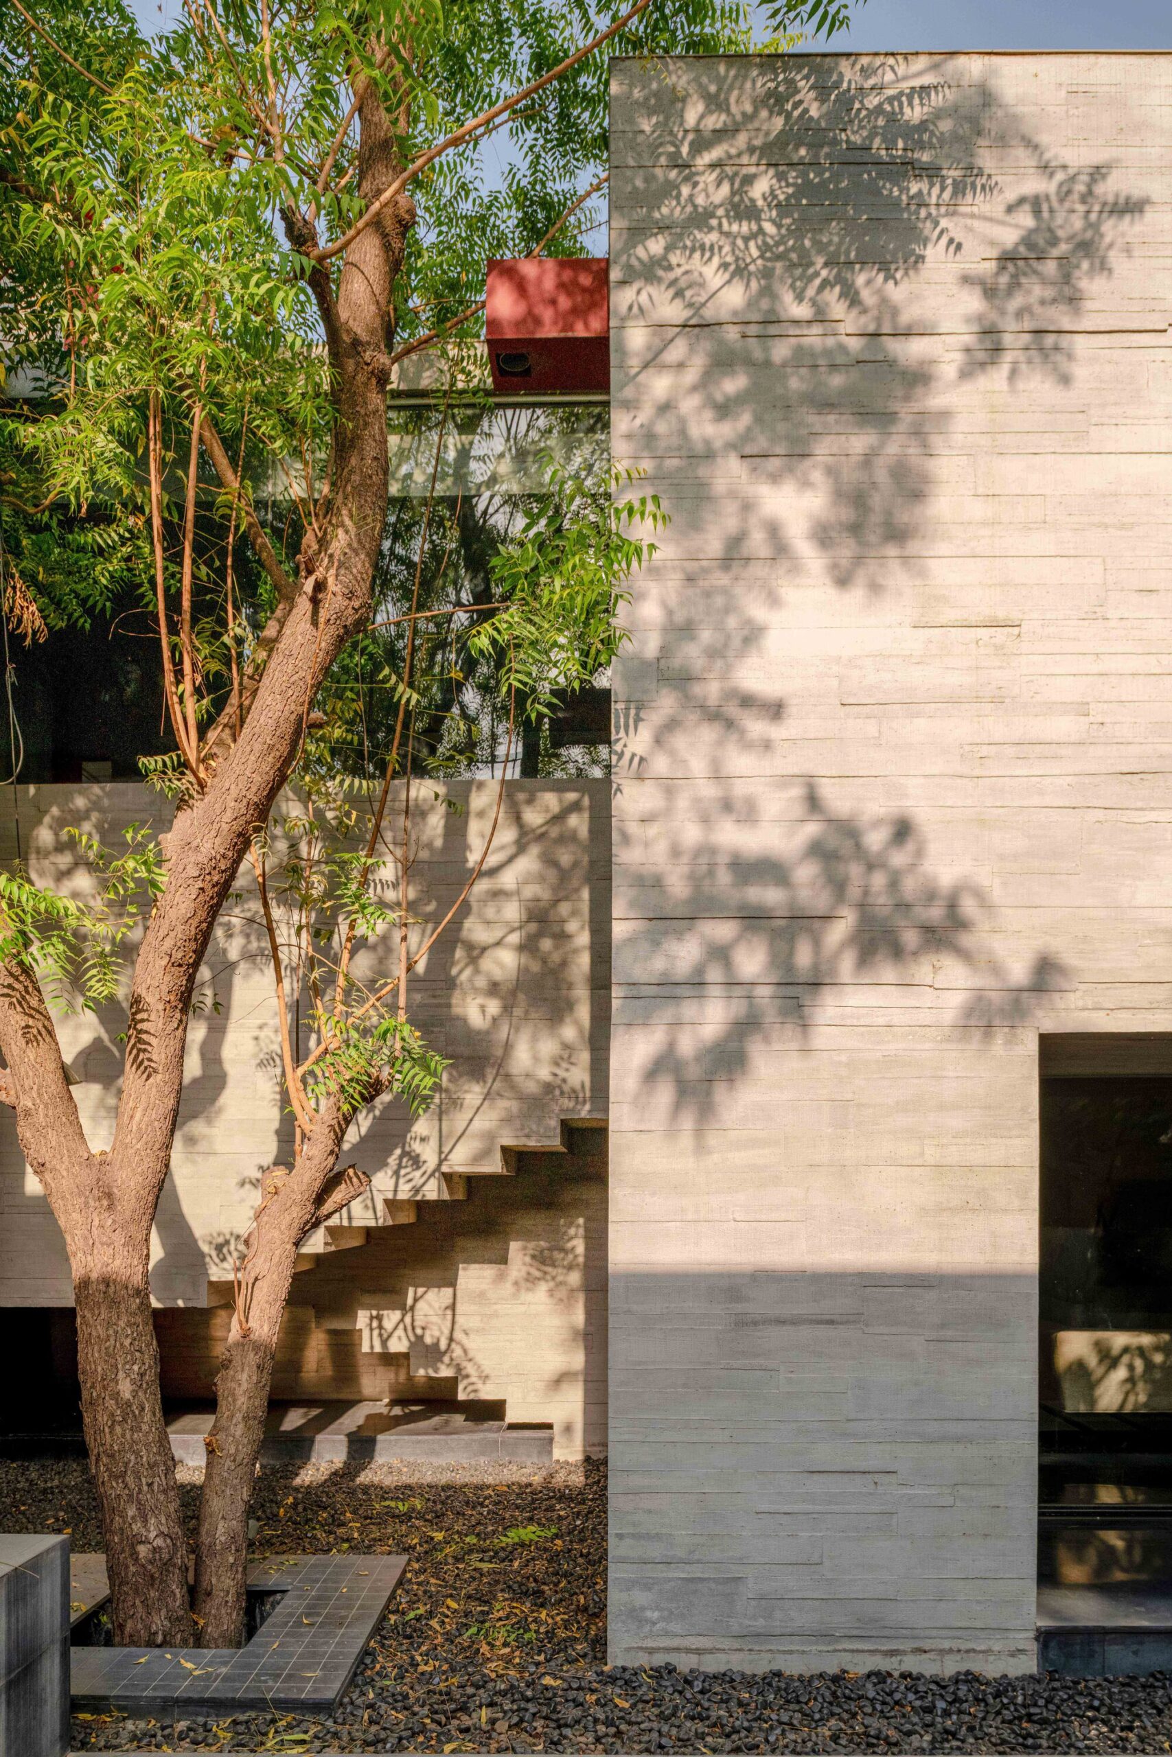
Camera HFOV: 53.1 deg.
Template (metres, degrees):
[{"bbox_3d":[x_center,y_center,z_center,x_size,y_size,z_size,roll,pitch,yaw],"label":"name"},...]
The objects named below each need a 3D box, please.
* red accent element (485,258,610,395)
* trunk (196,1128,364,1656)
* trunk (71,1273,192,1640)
[{"bbox_3d":[-0.193,-2.870,6.100,0.620,0.430,0.460,0,0,0],"label":"red accent element"},{"bbox_3d":[-1.231,2.008,4.650,0.640,2.070,0.440,0,0,0],"label":"trunk"},{"bbox_3d":[-1.717,2.203,4.450,0.420,1.430,0.360,0,0,0],"label":"trunk"}]

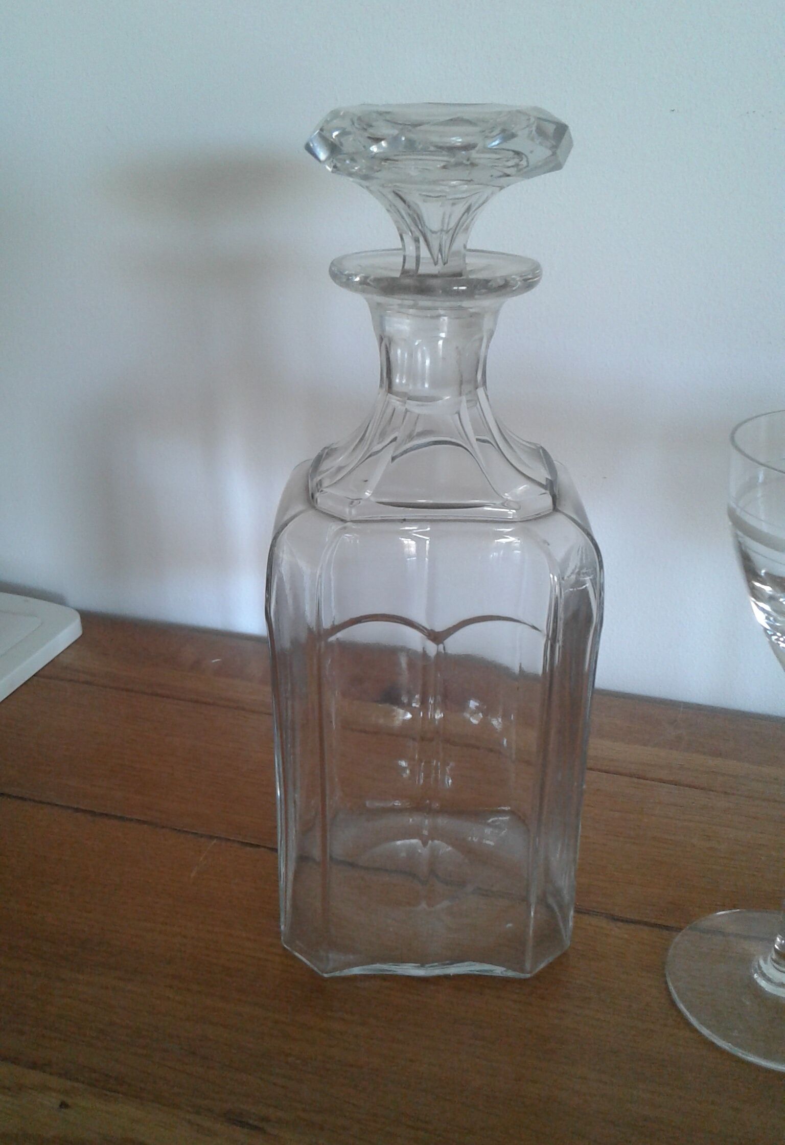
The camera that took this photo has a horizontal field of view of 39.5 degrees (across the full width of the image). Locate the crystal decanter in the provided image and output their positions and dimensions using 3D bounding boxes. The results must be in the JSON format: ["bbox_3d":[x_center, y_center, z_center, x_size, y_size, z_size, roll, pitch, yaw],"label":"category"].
[{"bbox_3d":[0.012,-0.008,0.324,0.092,0.241,0.092,0,22,0],"label":"crystal decanter"}]

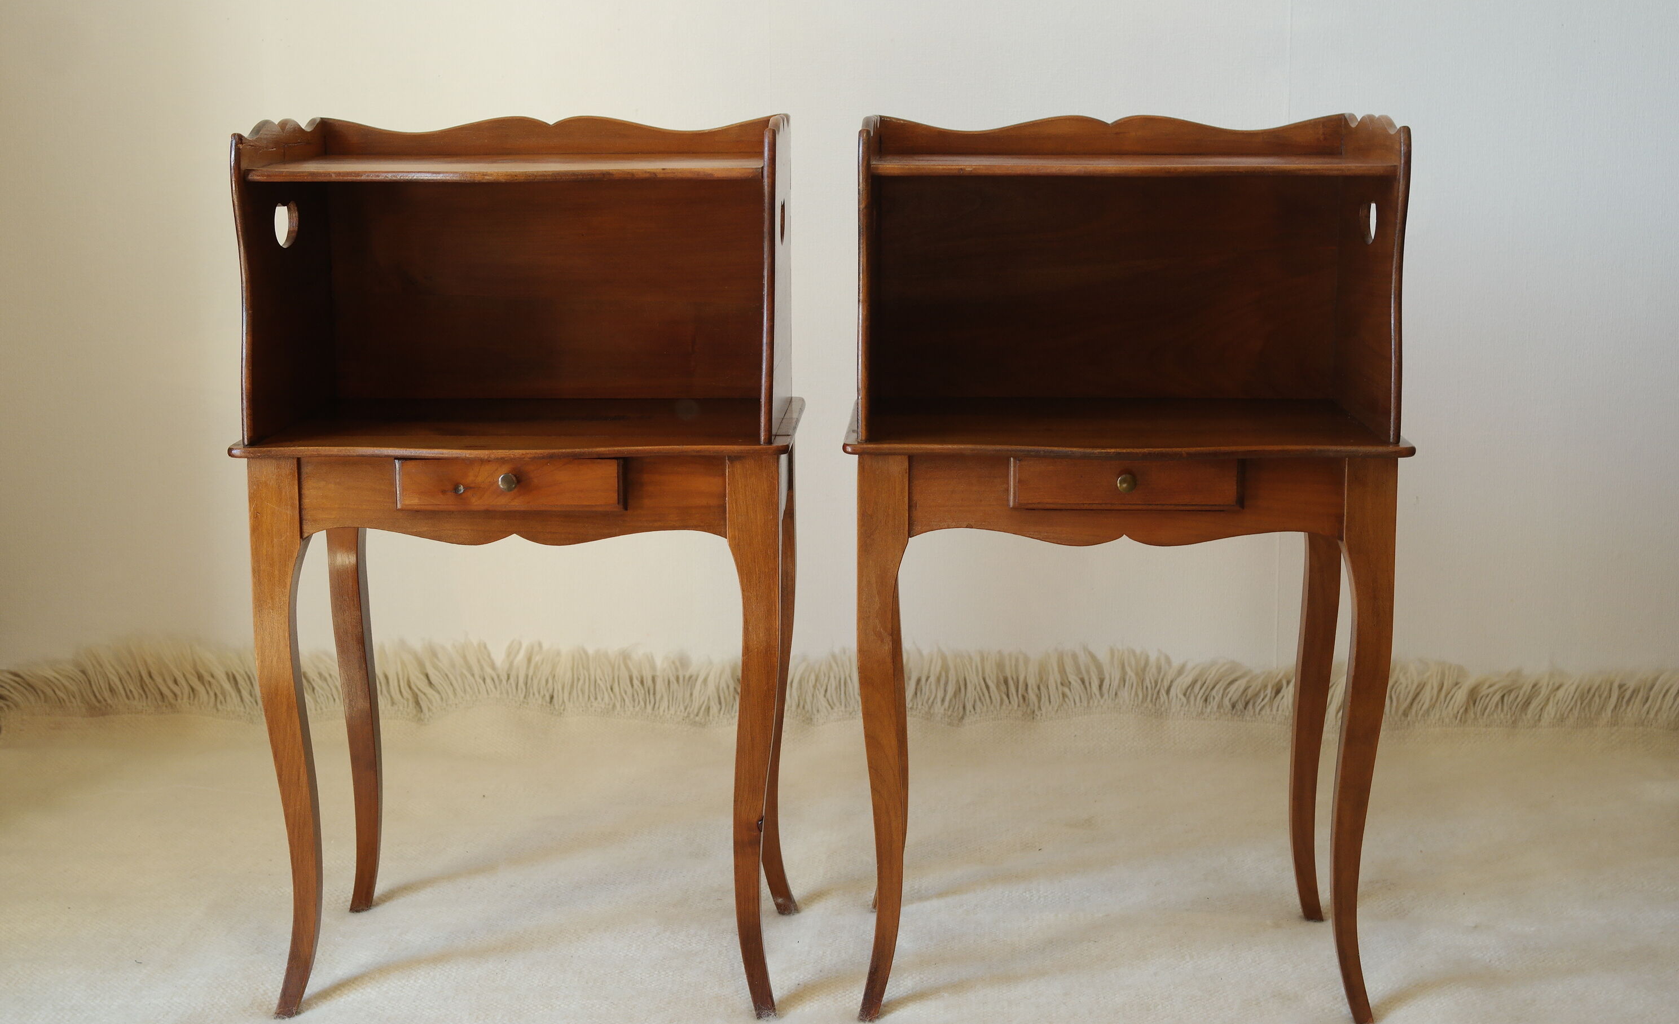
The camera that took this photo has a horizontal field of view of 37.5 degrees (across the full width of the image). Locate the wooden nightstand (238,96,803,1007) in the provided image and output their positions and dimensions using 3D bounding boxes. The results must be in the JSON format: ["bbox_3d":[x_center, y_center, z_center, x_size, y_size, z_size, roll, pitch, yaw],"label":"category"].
[{"bbox_3d":[-0.275,0.039,2.266,0.477,0.786,0.321,0,10,2],"label":"wooden nightstand"}]

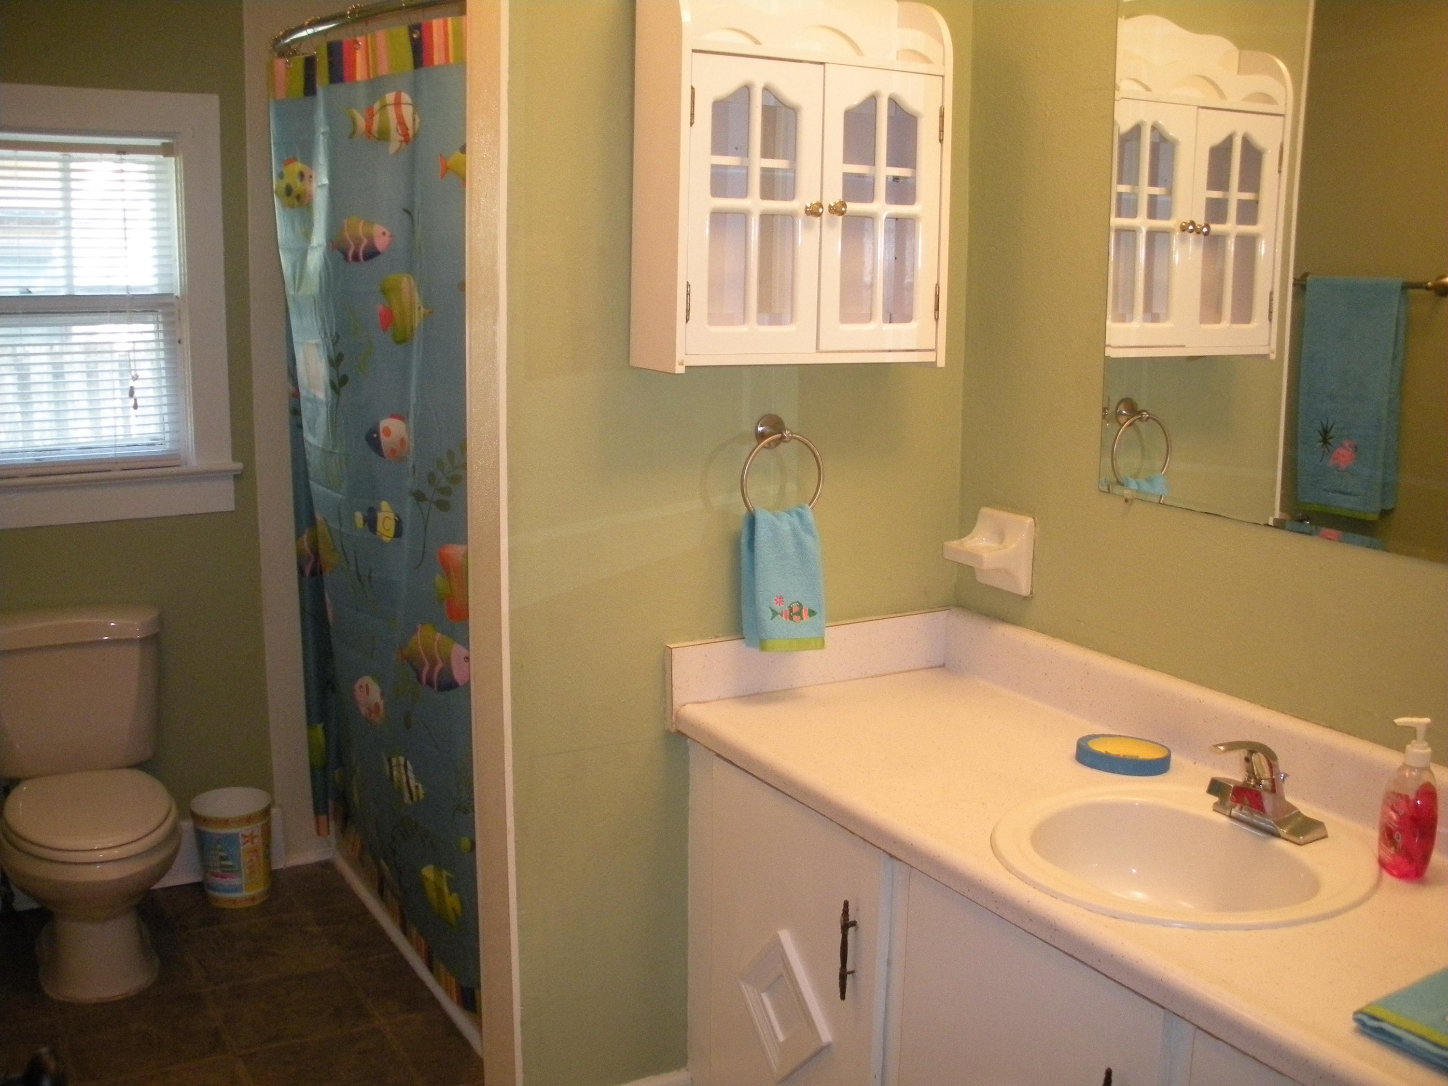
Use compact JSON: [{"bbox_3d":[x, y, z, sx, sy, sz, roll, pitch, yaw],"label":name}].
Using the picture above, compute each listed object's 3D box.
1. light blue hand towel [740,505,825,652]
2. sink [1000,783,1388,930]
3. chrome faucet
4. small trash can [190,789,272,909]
[{"bbox_3d":[0.098,0.054,2.362,0.145,0.240,0.060,-5,12,-29],"label":"light blue hand towel"},{"bbox_3d":[0.555,0.442,1.795,0.475,0.180,0.483,-5,12,-29],"label":"sink"},{"bbox_3d":[0.640,0.294,1.785,0.158,0.128,0.148,-5,12,-29],"label":"chrome faucet"},{"bbox_3d":[-1.165,0.722,3.454,0.191,0.238,0.191,1,11,0],"label":"small trash can"}]

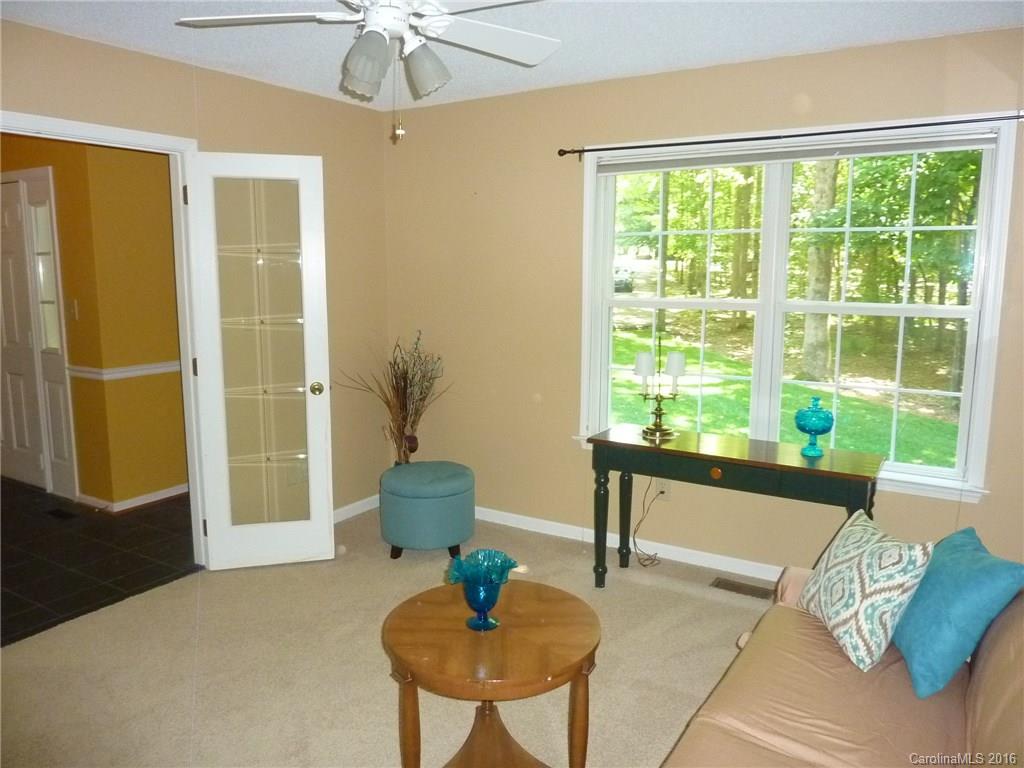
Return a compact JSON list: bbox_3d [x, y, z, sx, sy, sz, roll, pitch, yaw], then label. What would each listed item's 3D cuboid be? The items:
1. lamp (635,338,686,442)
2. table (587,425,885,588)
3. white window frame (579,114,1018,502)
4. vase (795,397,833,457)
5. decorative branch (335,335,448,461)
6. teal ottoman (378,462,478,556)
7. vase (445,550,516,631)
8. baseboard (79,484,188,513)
[{"bbox_3d":[0.688,0.021,3.433,0.238,0.463,0.155,0,9,0],"label":"lamp"},{"bbox_3d":[0.959,0.637,3.350,1.220,0.725,0.395,6,11,30],"label":"table"},{"bbox_3d":[1.184,-0.355,3.464,1.870,1.580,0.130,6,11,30],"label":"white window frame"},{"bbox_3d":[1.289,0.177,3.150,0.157,0.250,0.157,6,11,30],"label":"vase"},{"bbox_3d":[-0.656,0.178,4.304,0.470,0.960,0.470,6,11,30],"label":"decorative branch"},{"bbox_3d":[-0.457,0.677,4.004,0.505,0.430,0.505,0,9,0],"label":"teal ottoman"},{"bbox_3d":[-0.080,0.564,1.990,0.187,0.175,0.187,0,9,0],"label":"vase"},{"bbox_3d":[-2.492,0.715,4.884,0.410,0.065,0.530,6,11,30],"label":"baseboard"}]

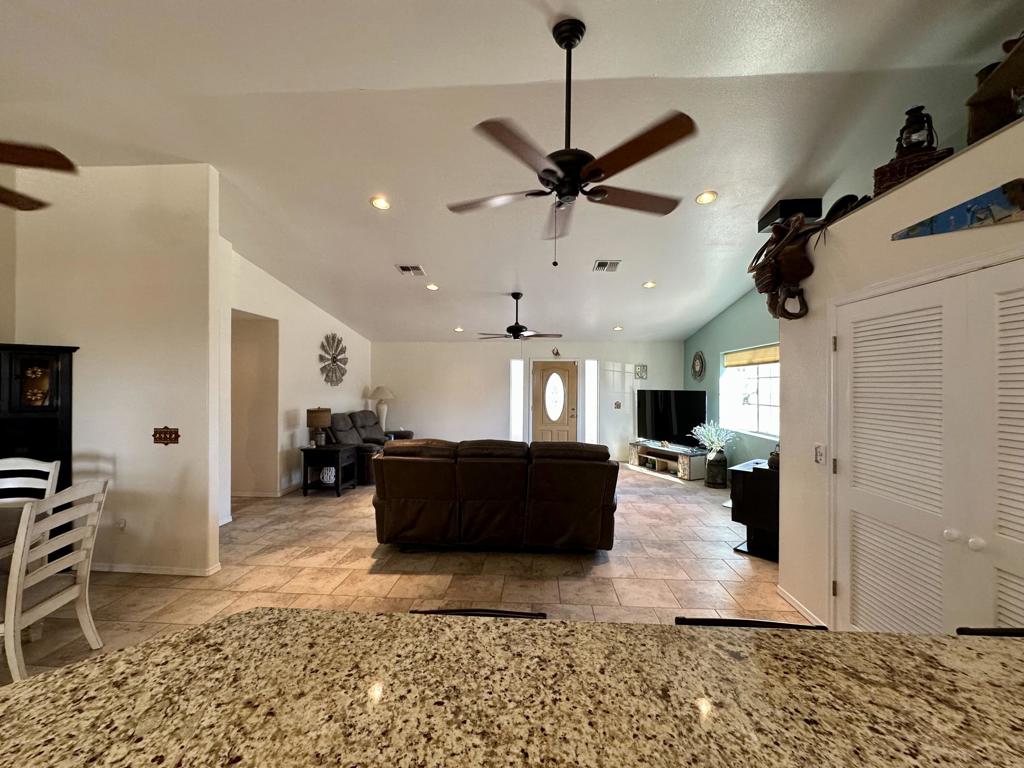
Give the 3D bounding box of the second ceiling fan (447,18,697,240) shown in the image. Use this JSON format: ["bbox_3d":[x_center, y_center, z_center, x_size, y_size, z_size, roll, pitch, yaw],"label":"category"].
[{"bbox_3d":[0.286,-1.378,2.084,1.290,0.920,1.290,0,0,4],"label":"second ceiling fan"}]

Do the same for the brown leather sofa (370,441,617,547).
[{"bbox_3d":[-0.150,1.070,4.370,2.310,1.030,0.980,0,0,4],"label":"brown leather sofa"}]

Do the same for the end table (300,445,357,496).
[{"bbox_3d":[-2.621,1.241,5.989,0.600,0.668,0.490,0,0,4],"label":"end table"}]

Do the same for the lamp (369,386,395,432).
[{"bbox_3d":[-2.600,0.510,8.286,0.530,0.921,0.530,0,0,4],"label":"lamp"}]

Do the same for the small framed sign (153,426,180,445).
[{"bbox_3d":[-2.873,0.430,3.438,0.247,0.151,0.020,0,0,4],"label":"small framed sign"}]

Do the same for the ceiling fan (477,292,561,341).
[{"bbox_3d":[0.077,-0.958,5.866,1.290,0.663,1.290,0,0,4],"label":"ceiling fan"}]

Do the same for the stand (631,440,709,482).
[{"bbox_3d":[2.783,1.370,7.507,0.410,0.400,1.500,0,0,-23],"label":"stand"}]

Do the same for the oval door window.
[{"bbox_3d":[0.881,0.268,8.461,0.411,0.994,0.040,0,0,4],"label":"oval door window"}]

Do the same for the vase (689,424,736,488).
[{"bbox_3d":[3.053,1.069,6.307,0.660,1.010,0.600,0,0,3],"label":"vase"}]

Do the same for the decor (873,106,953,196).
[{"bbox_3d":[2.159,-1.227,2.184,0.270,0.460,0.200,0,0,3],"label":"decor"}]

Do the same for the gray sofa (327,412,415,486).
[{"bbox_3d":[-2.484,1.038,7.257,0.990,1.070,1.760,0,0,8],"label":"gray sofa"}]

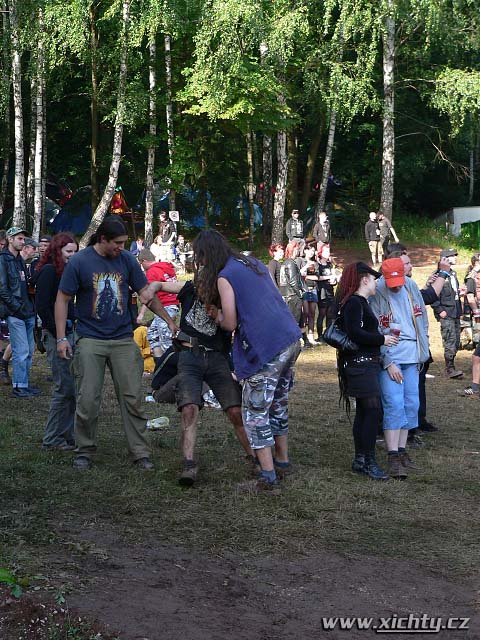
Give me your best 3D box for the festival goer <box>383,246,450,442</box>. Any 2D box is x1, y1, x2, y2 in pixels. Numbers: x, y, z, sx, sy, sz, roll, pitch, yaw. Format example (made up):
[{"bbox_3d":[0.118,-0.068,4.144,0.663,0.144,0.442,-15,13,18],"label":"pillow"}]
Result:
[{"bbox_3d":[1.601,0.195,10.400,0.620,1.760,0.550,-1,3,-12],"label":"festival goer"}]

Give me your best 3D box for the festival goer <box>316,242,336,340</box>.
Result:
[{"bbox_3d":[1.434,-0.448,19.000,0.480,1.608,0.420,-2,4,-34],"label":"festival goer"}]

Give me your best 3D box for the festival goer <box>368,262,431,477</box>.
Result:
[{"bbox_3d":[1.232,0.365,8.800,0.550,1.689,0.420,0,3,-5],"label":"festival goer"}]

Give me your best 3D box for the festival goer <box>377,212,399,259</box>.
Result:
[{"bbox_3d":[4.568,-2.481,35.500,0.680,1.760,0.420,1,3,21],"label":"festival goer"}]

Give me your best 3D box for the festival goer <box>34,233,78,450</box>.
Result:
[{"bbox_3d":[-1.370,0.162,8.800,0.470,1.670,0.500,1,3,30],"label":"festival goer"}]

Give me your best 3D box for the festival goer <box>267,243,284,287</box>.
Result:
[{"bbox_3d":[0.654,-0.506,20.000,0.360,1.660,0.470,2,4,45],"label":"festival goer"}]

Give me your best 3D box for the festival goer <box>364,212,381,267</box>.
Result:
[{"bbox_3d":[4.277,-2.606,37.000,0.520,1.759,0.380,-2,4,-37],"label":"festival goer"}]

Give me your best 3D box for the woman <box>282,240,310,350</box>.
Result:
[{"bbox_3d":[0.884,-0.430,18.600,0.420,1.720,0.500,-2,4,-37],"label":"woman"}]

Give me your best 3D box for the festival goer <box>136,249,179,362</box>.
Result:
[{"bbox_3d":[-1.020,-0.042,14.000,0.500,1.640,0.550,2,3,37],"label":"festival goer"}]

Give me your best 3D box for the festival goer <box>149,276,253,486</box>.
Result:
[{"bbox_3d":[-0.250,0.373,7.850,0.750,1.507,0.550,0,3,3],"label":"festival goer"}]

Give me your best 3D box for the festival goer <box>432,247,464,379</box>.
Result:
[{"bbox_3d":[2.819,-0.083,15.500,0.480,1.770,0.550,2,3,41],"label":"festival goer"}]

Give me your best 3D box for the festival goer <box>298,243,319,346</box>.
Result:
[{"bbox_3d":[1.103,-0.406,18.600,0.470,1.639,0.400,-1,3,-12],"label":"festival goer"}]

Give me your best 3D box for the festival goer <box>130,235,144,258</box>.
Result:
[{"bbox_3d":[-2.951,-1.897,34.000,0.750,1.220,0.550,1,3,24],"label":"festival goer"}]

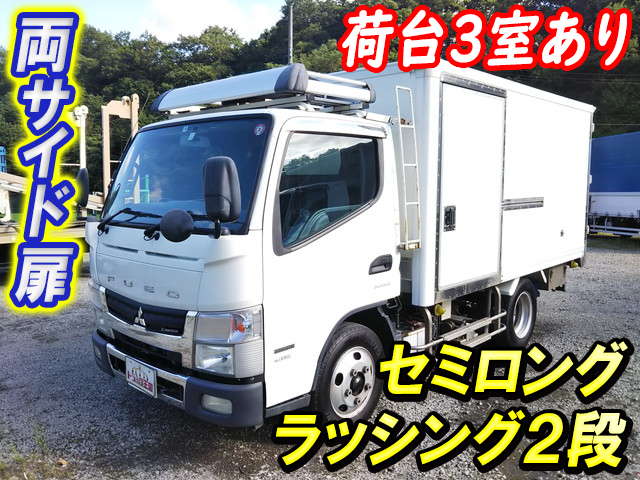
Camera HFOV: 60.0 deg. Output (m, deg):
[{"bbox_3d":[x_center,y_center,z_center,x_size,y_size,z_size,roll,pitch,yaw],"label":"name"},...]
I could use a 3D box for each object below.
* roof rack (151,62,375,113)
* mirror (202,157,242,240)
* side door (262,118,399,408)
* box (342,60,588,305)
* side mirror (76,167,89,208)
[{"bbox_3d":[-0.419,-0.919,3.706,1.340,0.250,0.870,6,8,43],"label":"roof rack"},{"bbox_3d":[-0.422,-0.181,2.393,0.168,0.355,0.095,2,7,20],"label":"mirror"},{"bbox_3d":[0.063,0.081,3.199,0.160,1.480,1.160,6,8,43],"label":"side door"},{"bbox_3d":[1.143,-0.555,5.436,1.840,1.648,3.255,6,8,43],"label":"box"},{"bbox_3d":[-1.667,-0.365,3.893,0.090,0.300,0.160,-5,8,-37],"label":"side mirror"}]

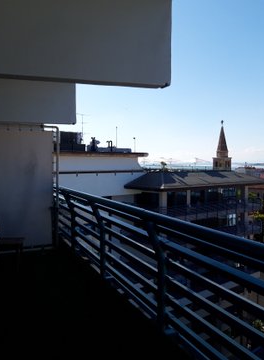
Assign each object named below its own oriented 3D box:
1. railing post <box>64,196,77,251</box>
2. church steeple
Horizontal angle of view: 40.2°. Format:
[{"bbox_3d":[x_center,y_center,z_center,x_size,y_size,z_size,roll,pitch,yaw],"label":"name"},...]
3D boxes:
[{"bbox_3d":[-1.049,0.740,6.042,0.180,0.970,0.070,-1,3,-23],"label":"railing post"},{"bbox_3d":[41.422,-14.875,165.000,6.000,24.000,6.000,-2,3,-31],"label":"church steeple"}]

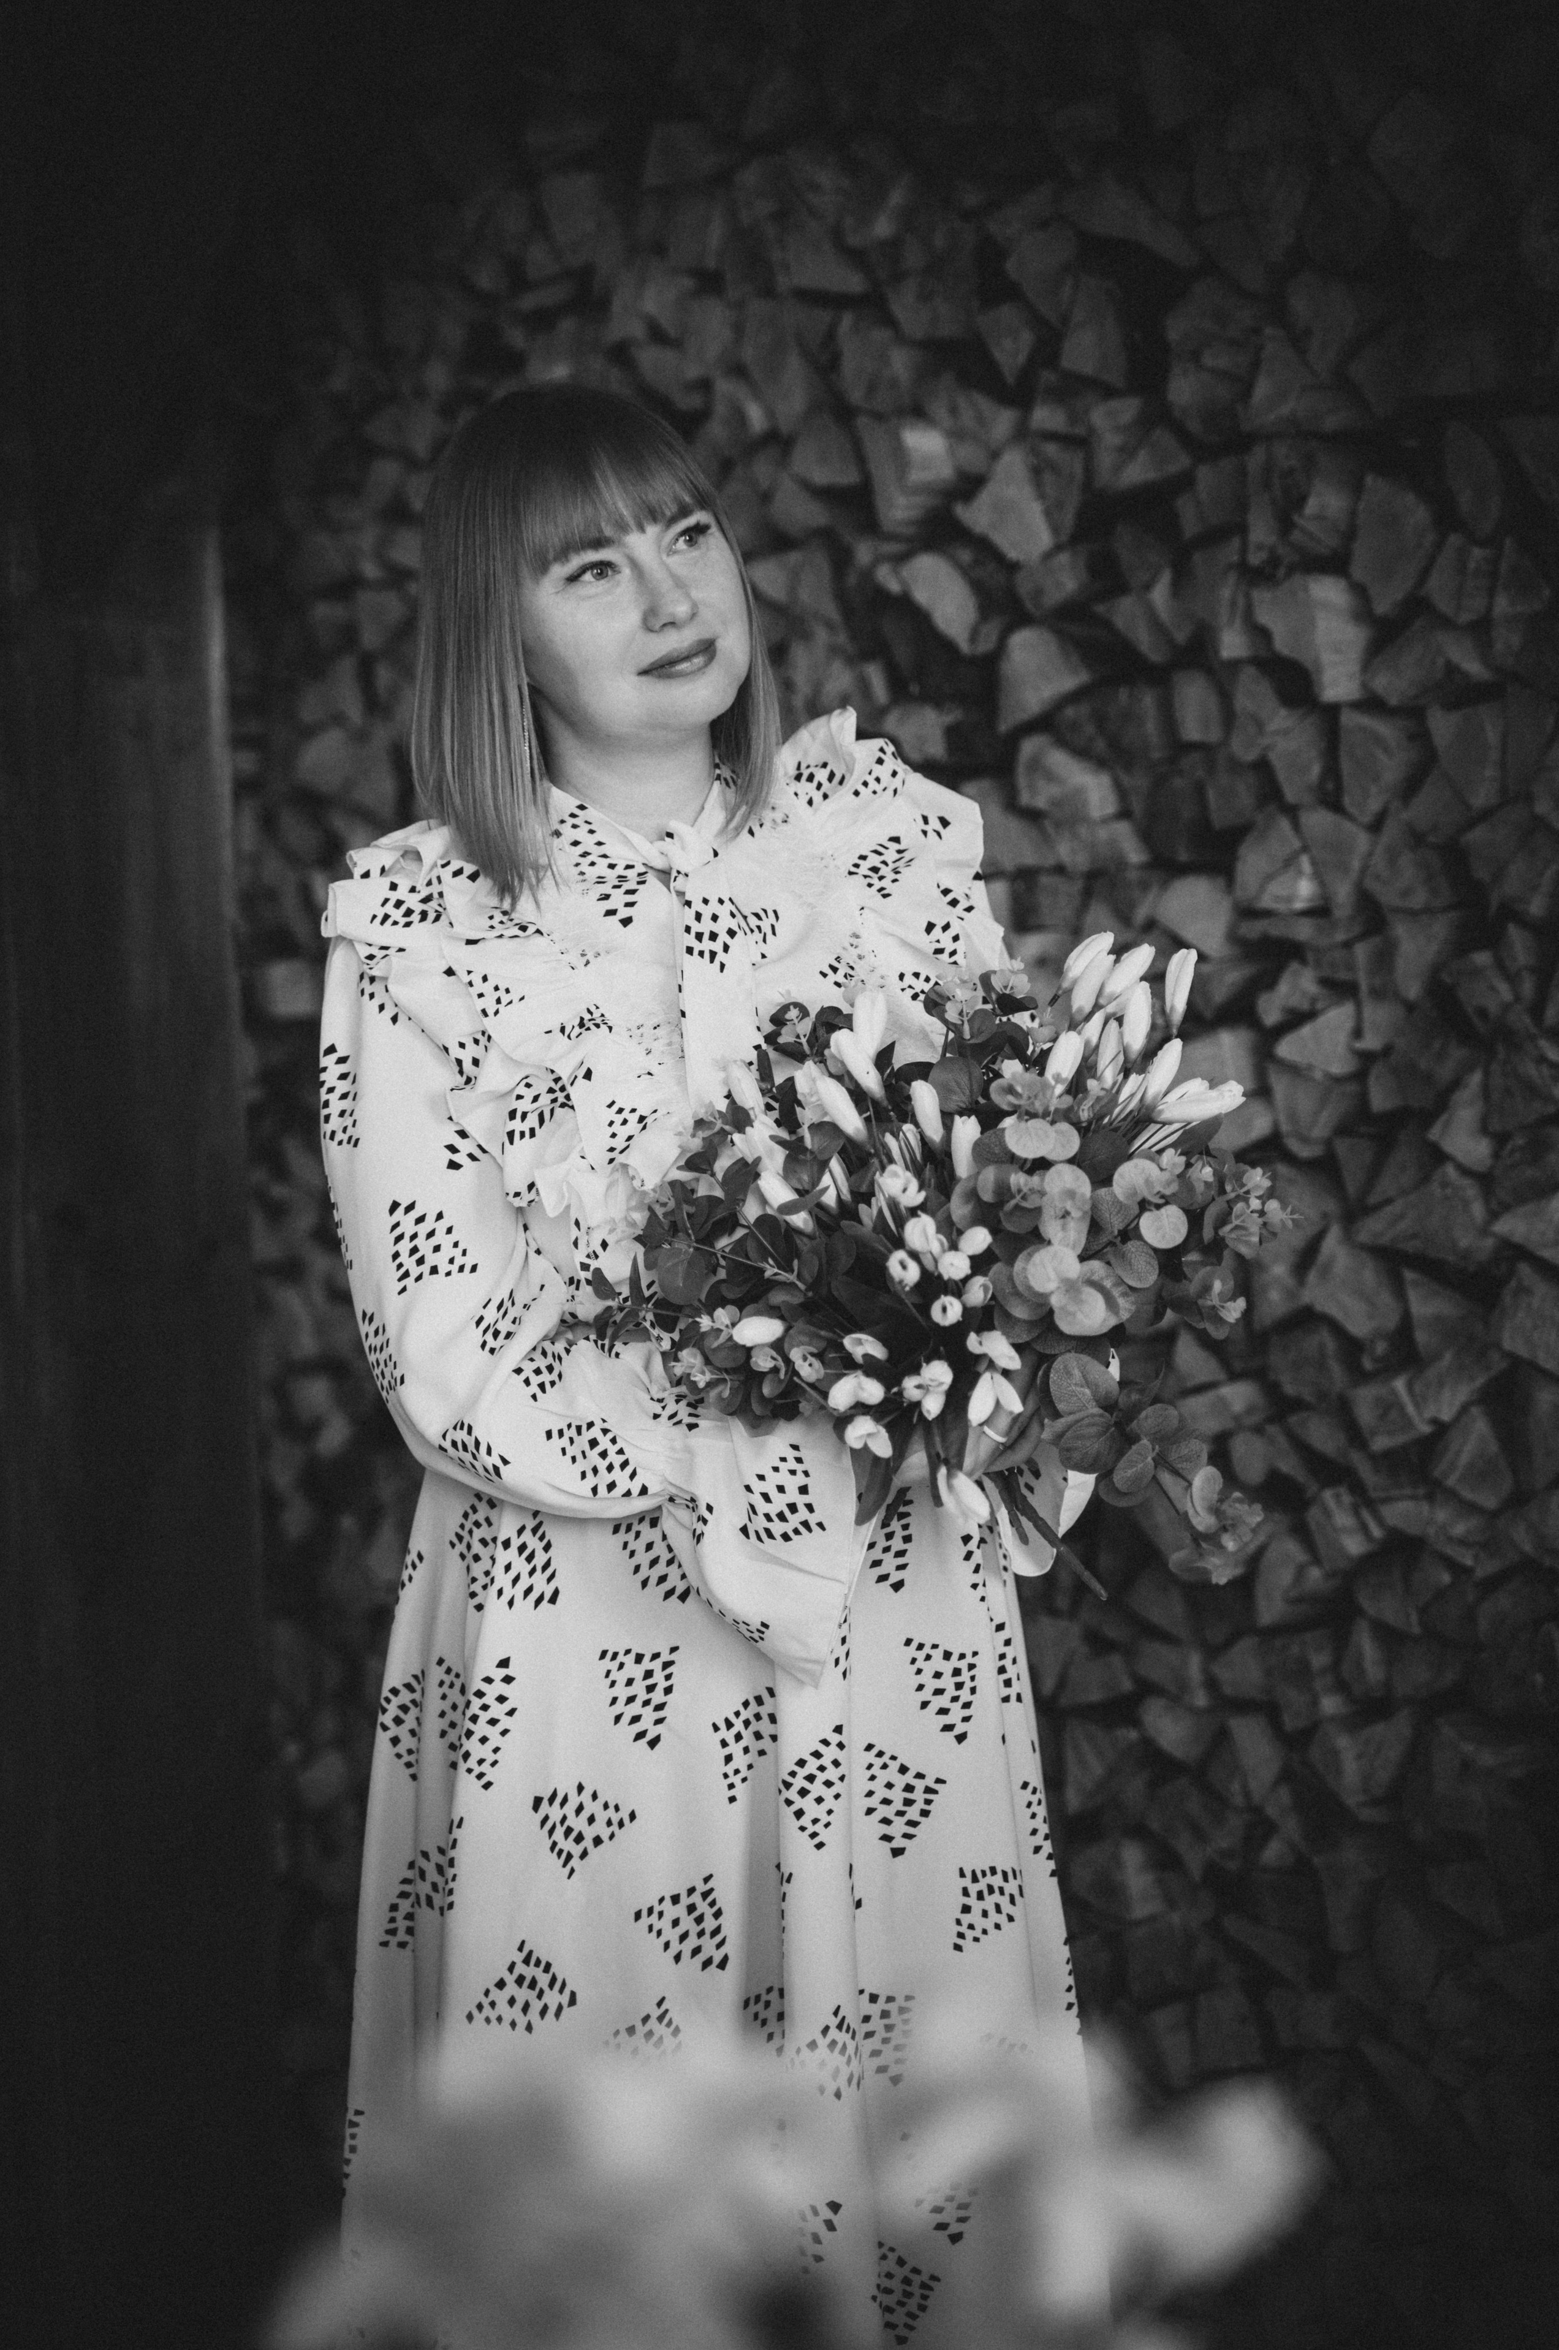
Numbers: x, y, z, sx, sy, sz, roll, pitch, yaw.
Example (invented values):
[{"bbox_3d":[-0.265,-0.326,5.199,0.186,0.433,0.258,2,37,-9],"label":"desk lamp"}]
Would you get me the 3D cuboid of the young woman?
[{"bbox_3d":[-0.050,0.355,2.940,0.500,1.660,0.420,-3,3,-20],"label":"young woman"}]

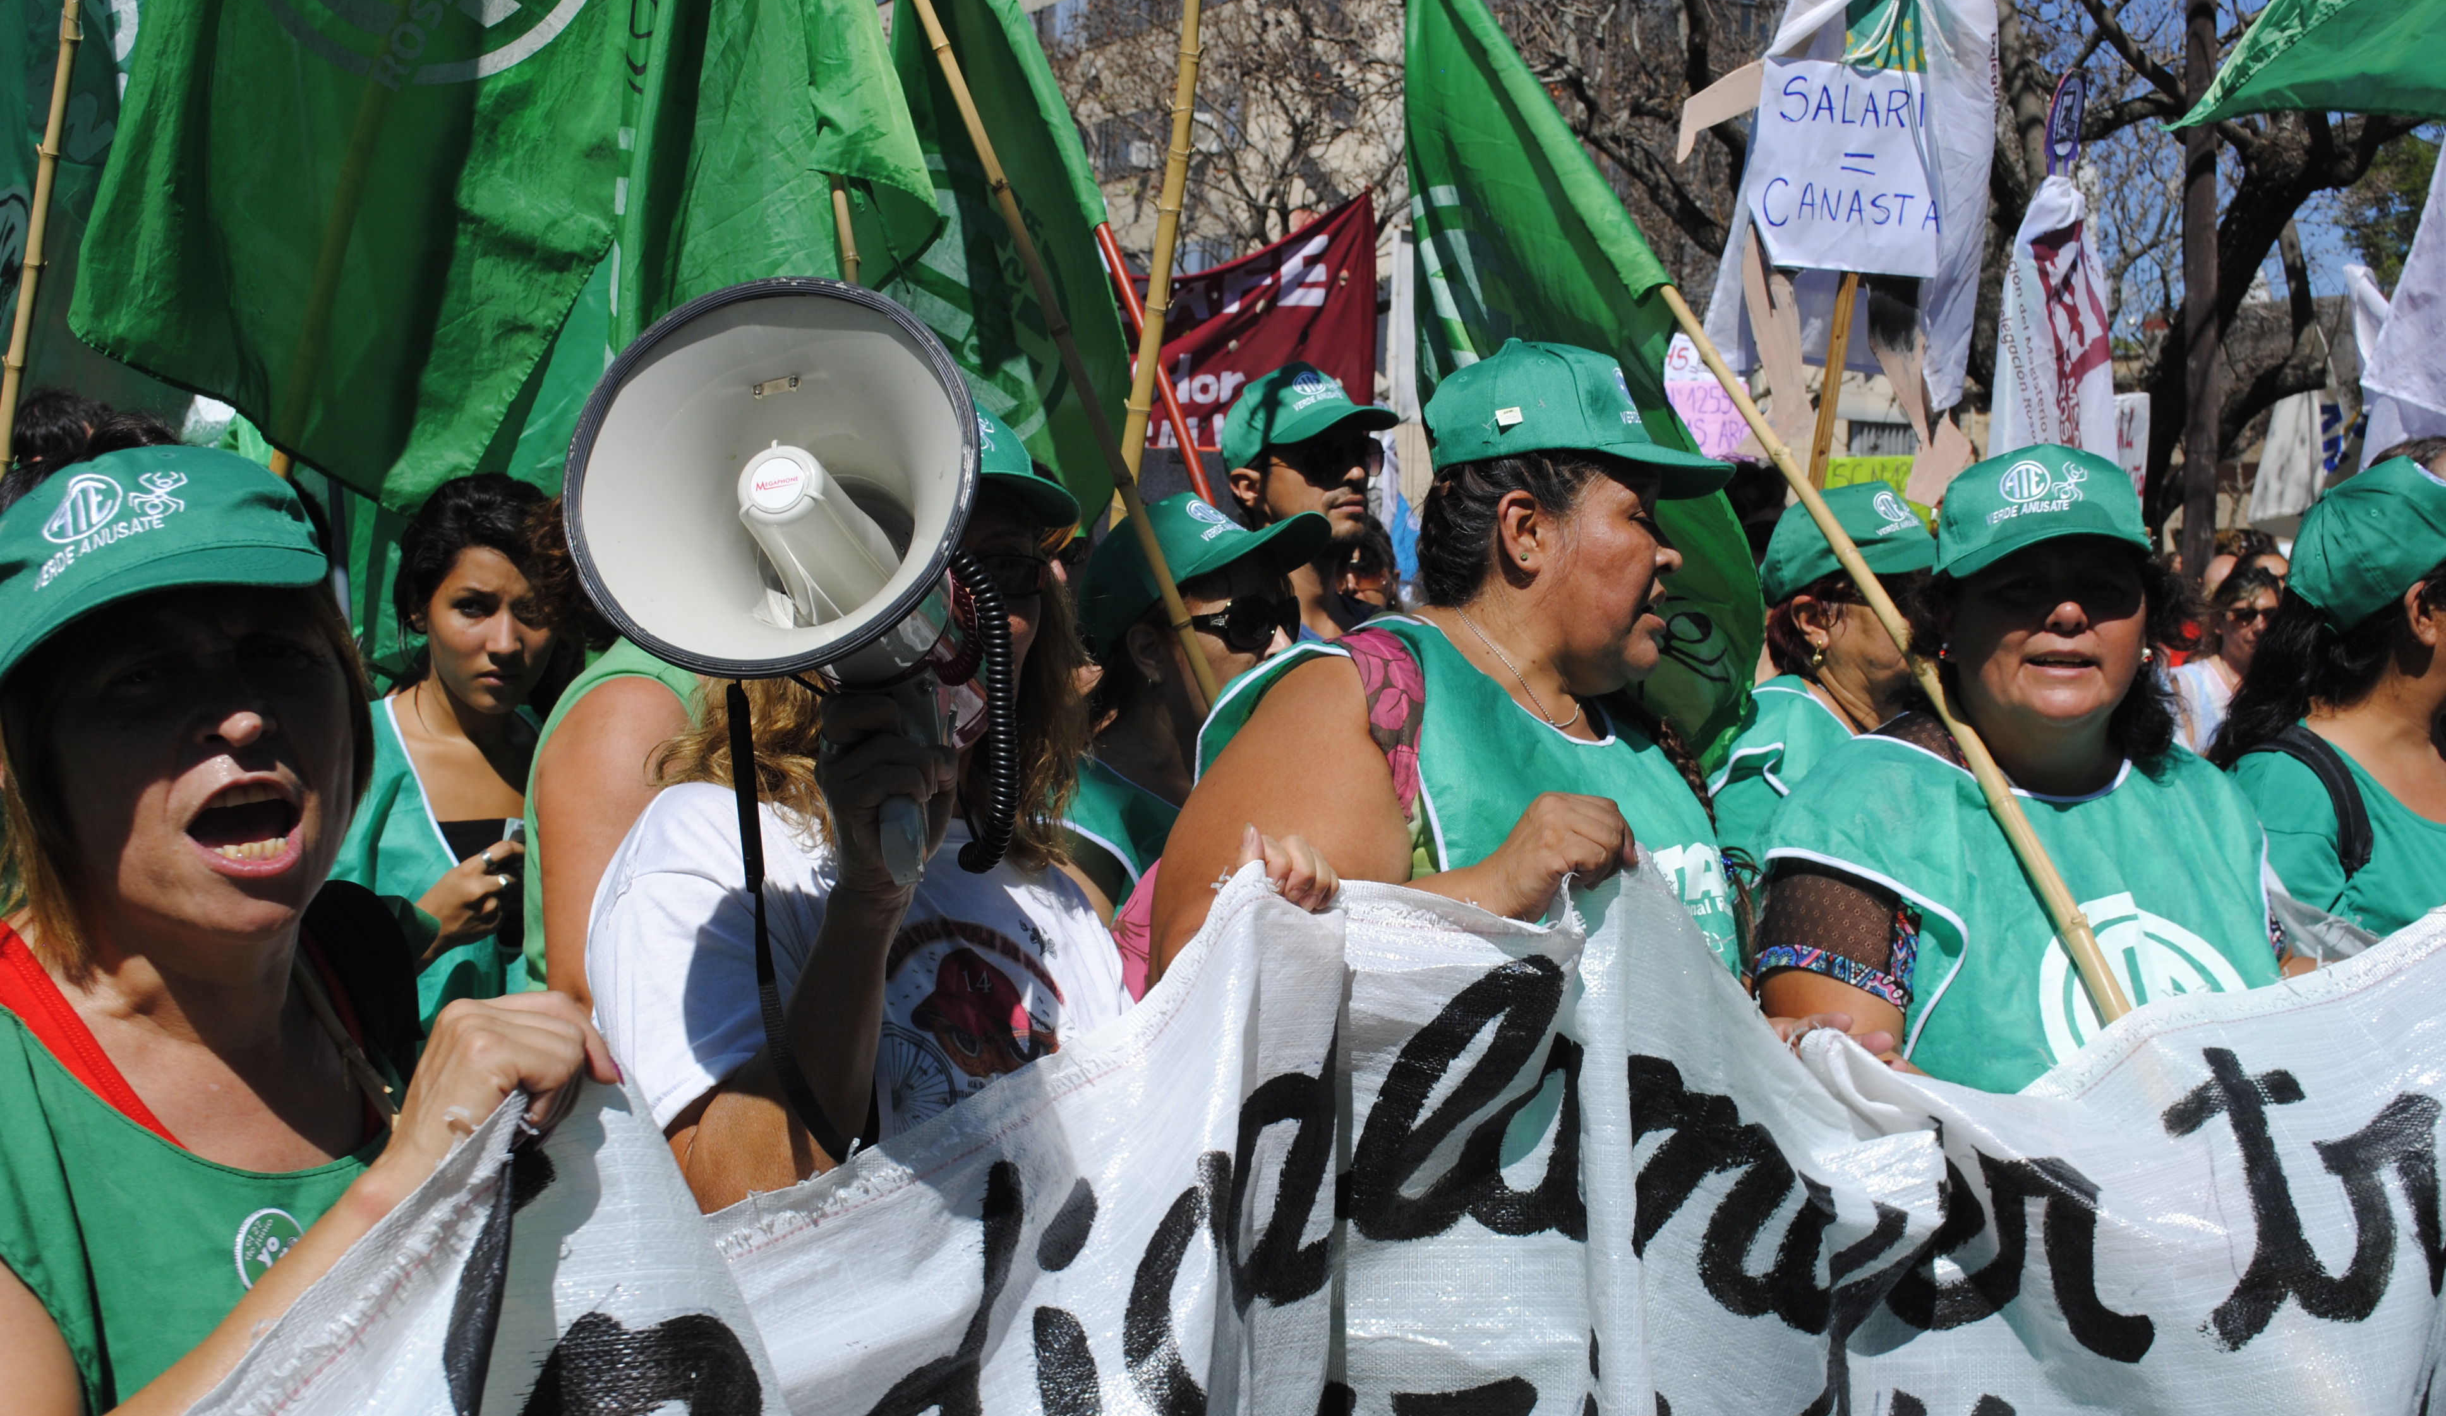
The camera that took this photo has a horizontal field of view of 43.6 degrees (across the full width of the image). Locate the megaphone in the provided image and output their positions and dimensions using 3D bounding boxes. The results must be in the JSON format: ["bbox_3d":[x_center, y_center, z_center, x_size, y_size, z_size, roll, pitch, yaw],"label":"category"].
[{"bbox_3d":[-0.204,-0.053,1.717,0.220,0.260,0.330,-7,-18,8],"label":"megaphone"}]

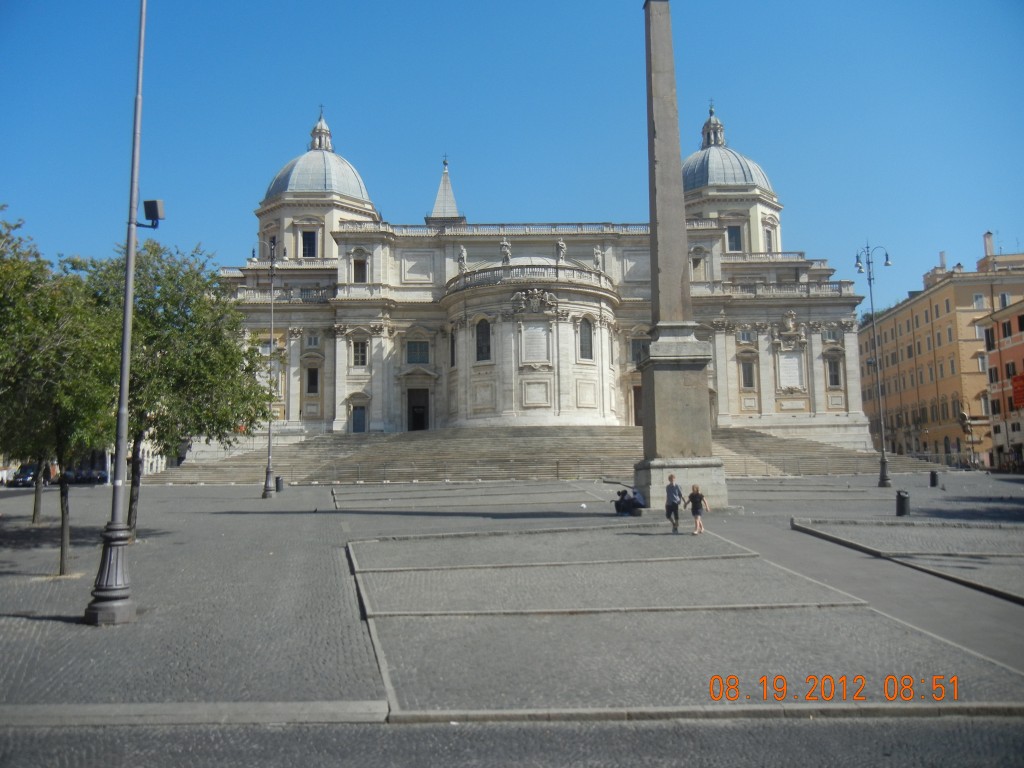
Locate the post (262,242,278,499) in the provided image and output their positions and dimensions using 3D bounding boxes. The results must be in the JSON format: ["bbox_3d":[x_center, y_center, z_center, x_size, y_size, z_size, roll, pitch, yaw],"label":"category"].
[{"bbox_3d":[-13.286,-0.790,48.800,0.950,14.092,0.950,-1,-7,0],"label":"post"}]

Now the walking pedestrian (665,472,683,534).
[{"bbox_3d":[5.059,3.755,27.800,0.550,1.811,0.450,-3,-8,18],"label":"walking pedestrian"}]

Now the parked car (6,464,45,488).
[{"bbox_3d":[-35.822,6.903,66.000,1.780,1.653,4.200,1,-7,-12],"label":"parked car"}]

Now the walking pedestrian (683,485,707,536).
[{"bbox_3d":[5.764,3.939,27.800,0.580,1.539,0.450,-3,-8,18],"label":"walking pedestrian"}]

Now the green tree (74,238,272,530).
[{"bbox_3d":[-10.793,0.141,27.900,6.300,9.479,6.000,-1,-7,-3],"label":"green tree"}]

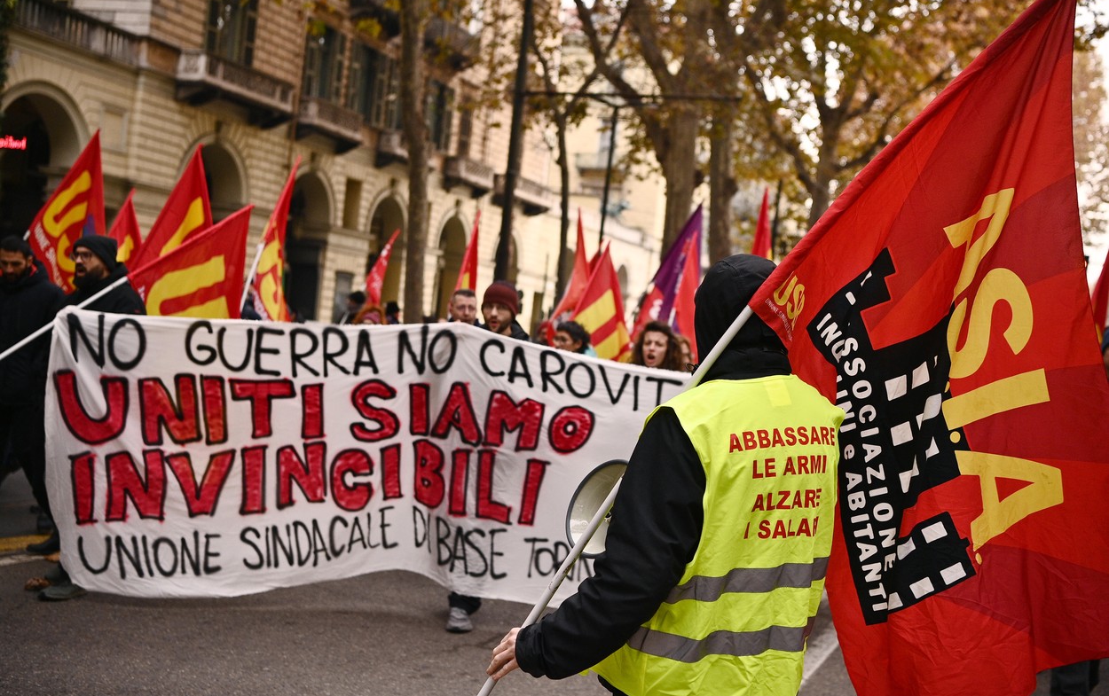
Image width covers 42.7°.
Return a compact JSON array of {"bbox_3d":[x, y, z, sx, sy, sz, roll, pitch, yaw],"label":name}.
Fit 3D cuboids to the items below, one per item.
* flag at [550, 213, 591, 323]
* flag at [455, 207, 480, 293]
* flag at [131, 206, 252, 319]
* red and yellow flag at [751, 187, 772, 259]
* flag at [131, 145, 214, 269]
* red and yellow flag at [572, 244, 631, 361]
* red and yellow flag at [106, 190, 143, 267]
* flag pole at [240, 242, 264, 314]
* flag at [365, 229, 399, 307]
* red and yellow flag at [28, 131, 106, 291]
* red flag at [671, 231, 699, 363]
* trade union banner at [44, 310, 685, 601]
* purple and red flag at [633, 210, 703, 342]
[{"bbox_3d":[0.093,-0.462,9.000,0.320,0.840,0.300,5,1,0],"label":"flag"},{"bbox_3d":[-0.582,-0.515,9.300,0.240,0.800,0.320,5,1,-4],"label":"flag"},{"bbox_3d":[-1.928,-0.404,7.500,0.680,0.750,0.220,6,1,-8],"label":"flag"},{"bbox_3d":[1.768,-0.955,12.300,0.320,0.900,0.300,5,1,8],"label":"red and yellow flag"},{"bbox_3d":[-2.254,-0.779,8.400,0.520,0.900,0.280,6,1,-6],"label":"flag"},{"bbox_3d":[0.271,-0.195,8.400,0.400,0.850,0.300,5,1,2],"label":"red and yellow flag"},{"bbox_3d":[-2.922,-0.727,9.600,0.330,0.720,0.300,5,1,-17],"label":"red and yellow flag"},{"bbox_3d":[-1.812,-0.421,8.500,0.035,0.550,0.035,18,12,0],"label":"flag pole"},{"bbox_3d":[-1.469,-0.620,12.000,0.320,0.780,0.300,5,1,-7],"label":"flag"},{"bbox_3d":[-2.925,-0.777,8.500,0.480,1.030,0.330,4,1,-19],"label":"red and yellow flag"},{"bbox_3d":[0.828,-0.301,8.900,0.260,0.860,0.160,5,1,11],"label":"red flag"},{"bbox_3d":[-0.822,0.548,7.000,3.300,1.380,0.400,3,1,-5],"label":"trade union banner"},{"bbox_3d":[0.735,-0.449,9.200,0.500,0.950,0.300,6,1,6],"label":"purple and red flag"}]

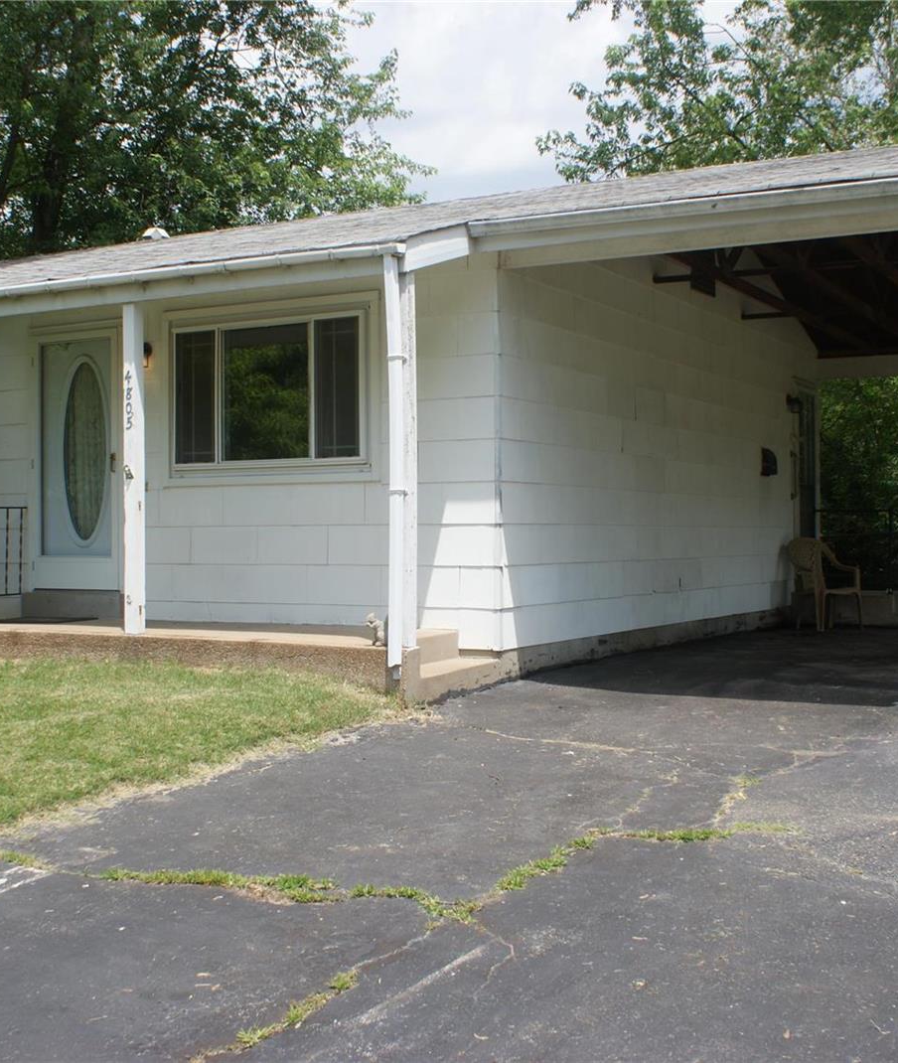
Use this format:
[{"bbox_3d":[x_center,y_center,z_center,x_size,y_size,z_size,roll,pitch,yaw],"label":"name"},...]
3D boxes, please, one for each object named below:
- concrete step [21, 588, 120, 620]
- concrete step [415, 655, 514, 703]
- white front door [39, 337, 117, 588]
[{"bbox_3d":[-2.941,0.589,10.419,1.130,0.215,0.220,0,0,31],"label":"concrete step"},{"bbox_3d":[-0.049,0.914,8.240,0.330,0.165,1.110,0,0,31],"label":"concrete step"},{"bbox_3d":[-2.965,-0.544,10.563,0.920,2.030,0.060,0,0,31],"label":"white front door"}]

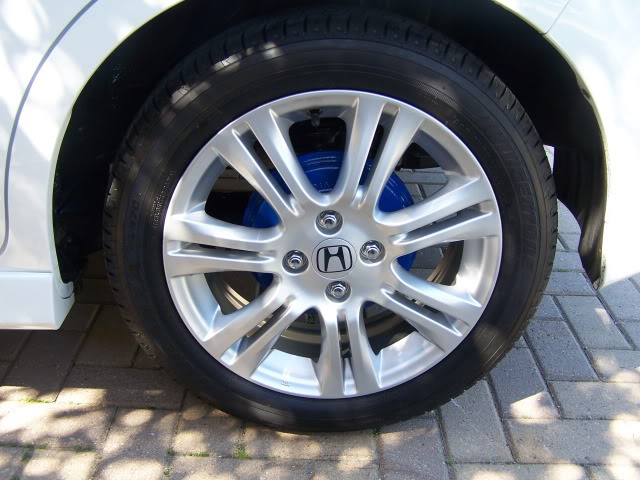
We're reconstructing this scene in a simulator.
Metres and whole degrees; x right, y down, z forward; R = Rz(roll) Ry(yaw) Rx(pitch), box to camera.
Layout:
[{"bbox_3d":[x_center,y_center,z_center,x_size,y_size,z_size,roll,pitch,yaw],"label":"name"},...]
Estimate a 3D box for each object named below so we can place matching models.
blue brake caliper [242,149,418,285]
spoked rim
[{"bbox_3d":[0.016,-0.004,0.967,0.243,0.235,0.065,0,24,-3],"label":"blue brake caliper"},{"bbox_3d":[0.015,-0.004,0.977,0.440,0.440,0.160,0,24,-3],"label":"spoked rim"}]

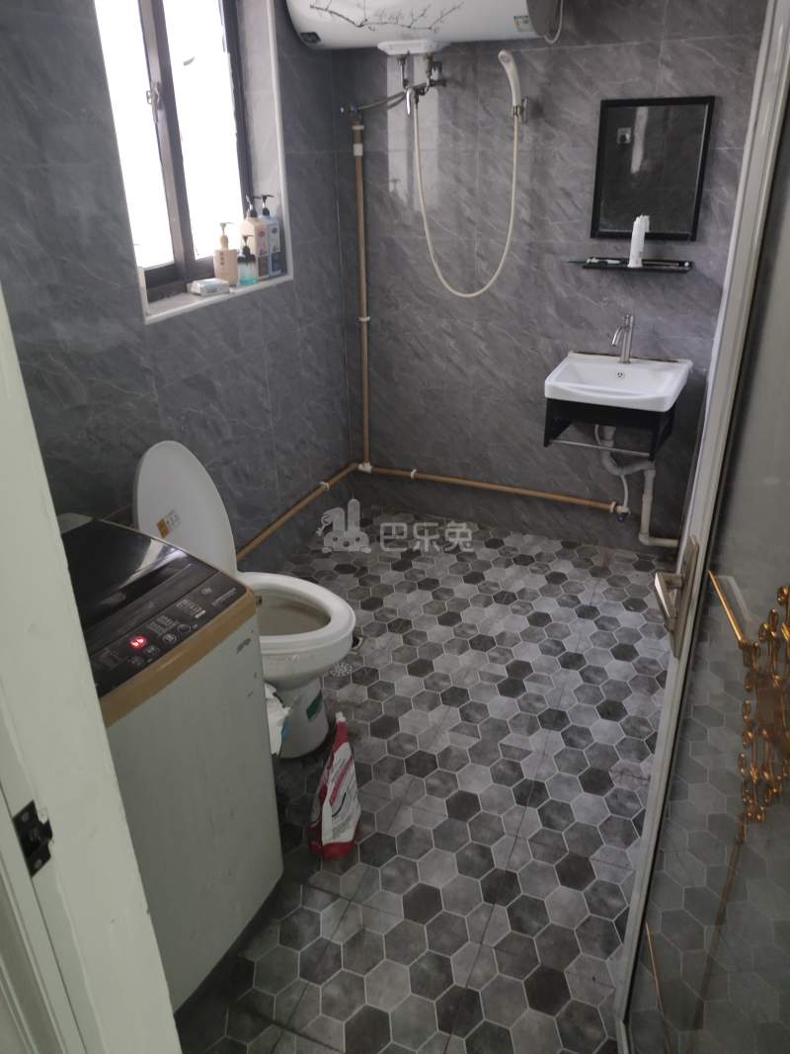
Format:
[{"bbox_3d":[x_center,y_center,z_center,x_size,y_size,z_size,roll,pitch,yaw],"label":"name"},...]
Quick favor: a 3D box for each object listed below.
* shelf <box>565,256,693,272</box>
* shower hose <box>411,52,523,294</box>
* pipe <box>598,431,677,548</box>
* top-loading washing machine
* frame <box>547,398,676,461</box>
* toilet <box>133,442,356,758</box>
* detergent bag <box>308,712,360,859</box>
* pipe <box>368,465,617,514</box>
[{"bbox_3d":[0.848,-0.918,2.667,0.360,0.035,0.105,10,28,20],"label":"shelf"},{"bbox_3d":[0.250,-1.226,2.709,0.370,0.800,0.170,10,28,20],"label":"shower hose"},{"bbox_3d":[0.948,-0.156,2.922,0.370,0.530,0.190,10,28,20],"label":"pipe"},{"bbox_3d":[-0.577,0.470,1.467,0.470,0.830,0.480,13,29,25],"label":"top-loading washing machine"},{"bbox_3d":[0.791,-0.418,2.785,0.400,0.200,0.350,10,28,20],"label":"frame"},{"bbox_3d":[-0.405,0.179,2.046,0.600,0.840,0.370,9,28,20],"label":"toilet"},{"bbox_3d":[-0.137,0.592,1.740,0.120,0.365,0.085,-11,28,-20],"label":"detergent bag"},{"bbox_3d":[0.388,-0.172,3.256,1.110,0.040,0.040,11,28,19],"label":"pipe"}]

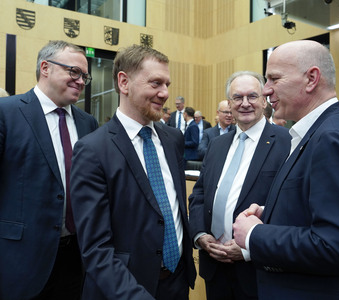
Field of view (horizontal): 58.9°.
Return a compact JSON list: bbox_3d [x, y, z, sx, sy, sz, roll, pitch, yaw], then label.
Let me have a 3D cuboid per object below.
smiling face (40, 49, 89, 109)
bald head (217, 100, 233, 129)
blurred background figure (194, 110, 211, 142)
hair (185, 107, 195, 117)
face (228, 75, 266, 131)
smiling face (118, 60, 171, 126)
[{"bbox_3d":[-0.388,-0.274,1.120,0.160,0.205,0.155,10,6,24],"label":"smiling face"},{"bbox_3d":[0.534,-0.348,2.850,0.170,0.240,0.220,-1,5,-24],"label":"bald head"},{"bbox_3d":[0.568,0.123,5.563,0.500,1.680,0.330,4,6,41],"label":"blurred background figure"},{"bbox_3d":[0.363,-0.649,5.200,0.200,0.180,0.170,2,5,18],"label":"hair"},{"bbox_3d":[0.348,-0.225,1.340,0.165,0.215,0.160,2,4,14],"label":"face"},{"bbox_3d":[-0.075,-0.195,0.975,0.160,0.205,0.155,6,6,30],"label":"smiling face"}]

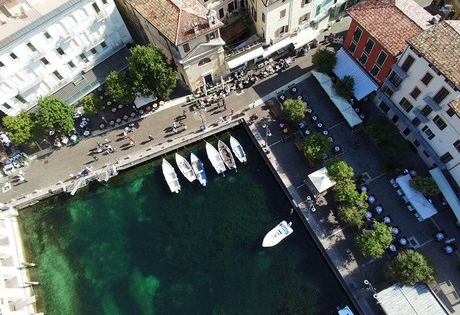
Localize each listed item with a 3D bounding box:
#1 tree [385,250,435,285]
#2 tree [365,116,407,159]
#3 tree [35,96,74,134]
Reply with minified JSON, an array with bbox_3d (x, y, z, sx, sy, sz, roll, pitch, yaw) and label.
[{"bbox_3d":[22.601,14.114,37.519,5.500,6.100,5.500,-2,66,5],"label":"tree"},{"bbox_3d":[23.421,-2.757,44.971,5.400,6.200,7.200,-26,66,-6],"label":"tree"},{"bbox_3d":[-26.442,-6.028,45.563,6.100,6.800,6.100,-27,66,-7],"label":"tree"}]

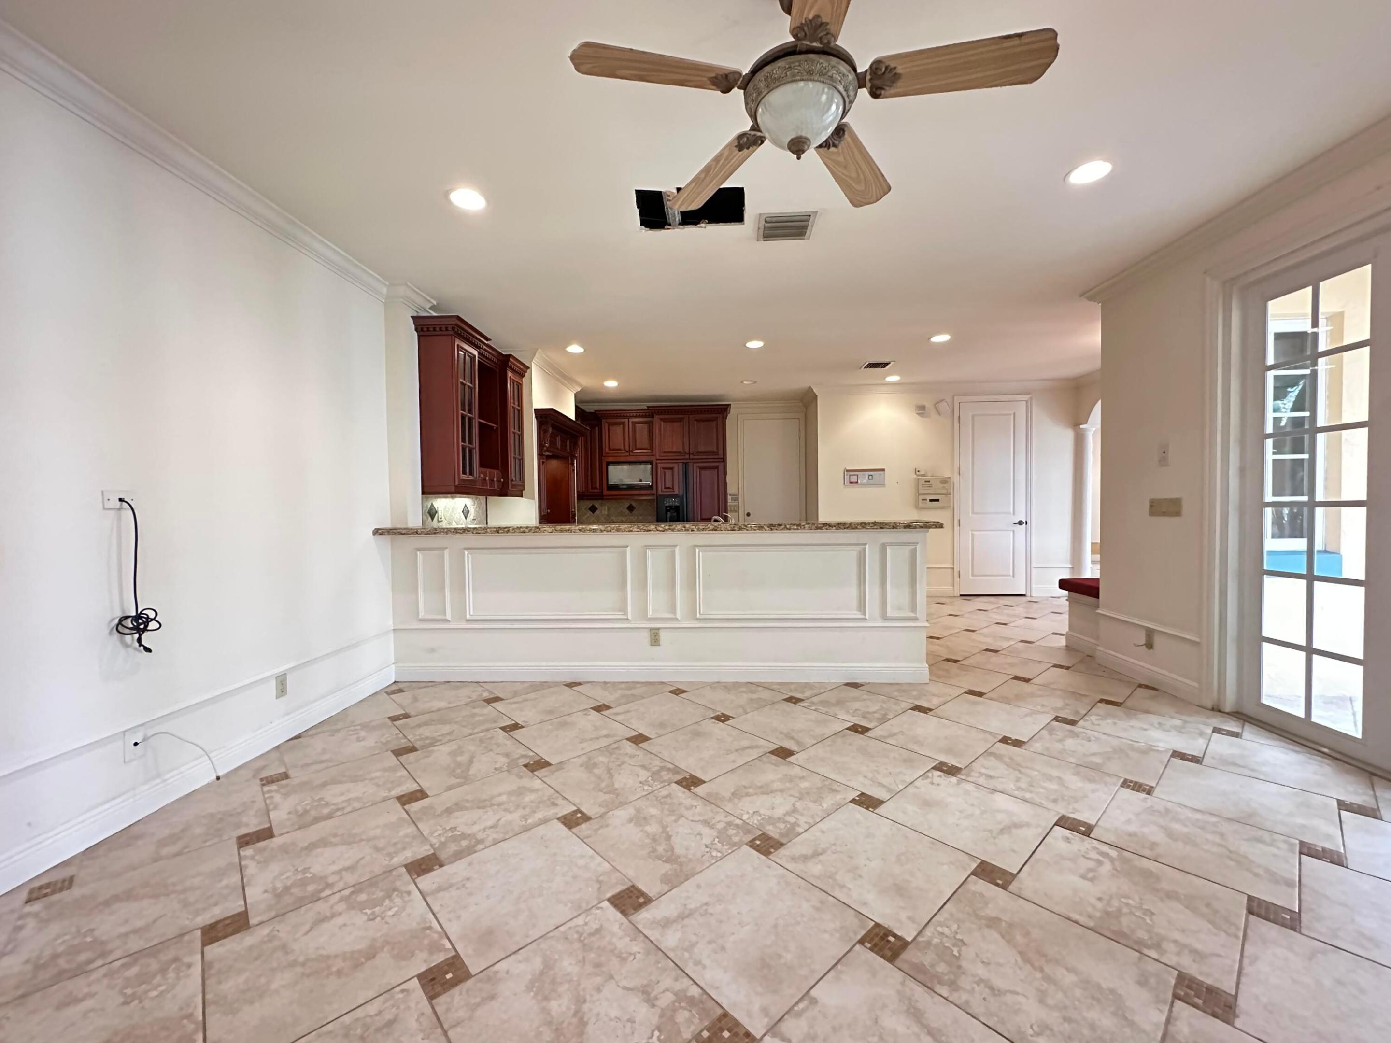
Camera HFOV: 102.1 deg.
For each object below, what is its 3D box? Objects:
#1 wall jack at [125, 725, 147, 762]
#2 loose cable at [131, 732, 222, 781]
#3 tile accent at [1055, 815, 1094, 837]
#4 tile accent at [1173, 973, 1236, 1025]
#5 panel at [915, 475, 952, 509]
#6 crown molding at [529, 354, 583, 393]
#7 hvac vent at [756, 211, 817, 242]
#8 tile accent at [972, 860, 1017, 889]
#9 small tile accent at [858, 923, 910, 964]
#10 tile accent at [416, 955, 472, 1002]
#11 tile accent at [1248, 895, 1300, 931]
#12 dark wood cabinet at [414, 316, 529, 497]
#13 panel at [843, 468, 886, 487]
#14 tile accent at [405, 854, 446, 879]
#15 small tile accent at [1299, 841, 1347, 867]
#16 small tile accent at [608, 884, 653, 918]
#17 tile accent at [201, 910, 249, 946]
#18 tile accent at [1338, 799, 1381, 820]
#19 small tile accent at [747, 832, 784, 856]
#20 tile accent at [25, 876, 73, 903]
[{"bbox_3d":[-2.180,0.869,2.193,0.010,0.119,0.078,-1,2,2],"label":"wall jack"},{"bbox_3d":[-2.150,1.006,2.346,0.050,0.315,0.343,-1,2,2],"label":"loose cable"},{"bbox_3d":[1.424,1.142,2.106,0.102,0.010,0.102,-3,3,-44],"label":"tile accent"},{"bbox_3d":[1.248,1.169,1.378,0.102,0.010,0.102,-3,3,-44],"label":"tile accent"},{"bbox_3d":[3.007,-0.361,7.098,0.407,0.424,0.090,-1,2,2],"label":"panel"},{"bbox_3d":[-1.486,-1.603,6.161,0.113,0.095,1.760,-1,2,2],"label":"crown molding"},{"bbox_3d":[0.496,-1.605,3.070,0.298,0.020,0.307,-1,2,3],"label":"hvac vent"},{"bbox_3d":[0.961,1.143,1.811,0.102,0.010,0.102,1,2,45],"label":"tile accent"},{"bbox_3d":[0.516,1.156,1.538,0.102,0.010,0.102,1,2,45],"label":"small tile accent"},{"bbox_3d":[-0.644,1.174,1.441,0.102,0.010,0.102,1,2,45],"label":"tile accent"},{"bbox_3d":[1.671,1.139,1.629,0.102,0.010,0.102,1,2,45],"label":"tile accent"},{"bbox_3d":[-1.784,-0.837,4.698,0.334,1.243,1.494,-1,2,2],"label":"dark wood cabinet"},{"bbox_3d":[2.151,-0.551,7.135,0.501,0.250,0.060,-1,2,2],"label":"panel"},{"bbox_3d":[-0.916,1.175,1.908,0.102,0.010,0.102,-3,3,-44],"label":"tile accent"},{"bbox_3d":[2.146,1.141,1.925,0.102,0.010,0.102,-3,3,-44],"label":"small tile accent"},{"bbox_3d":[-0.198,1.173,1.733,0.102,0.010,0.102,-3,3,-44],"label":"small tile accent"},{"bbox_3d":[-1.354,1.178,1.625,0.102,0.010,0.102,1,2,45],"label":"tile accent"},{"bbox_3d":[2.555,1.113,2.161,0.102,0.010,0.102,1,2,45],"label":"tile accent"},{"bbox_3d":[0.250,1.159,2.005,0.102,0.010,0.102,-3,3,-44],"label":"small tile accent"},{"bbox_3d":[-2.079,1.191,1.815,0.102,0.010,0.102,-3,3,-44],"label":"tile accent"}]

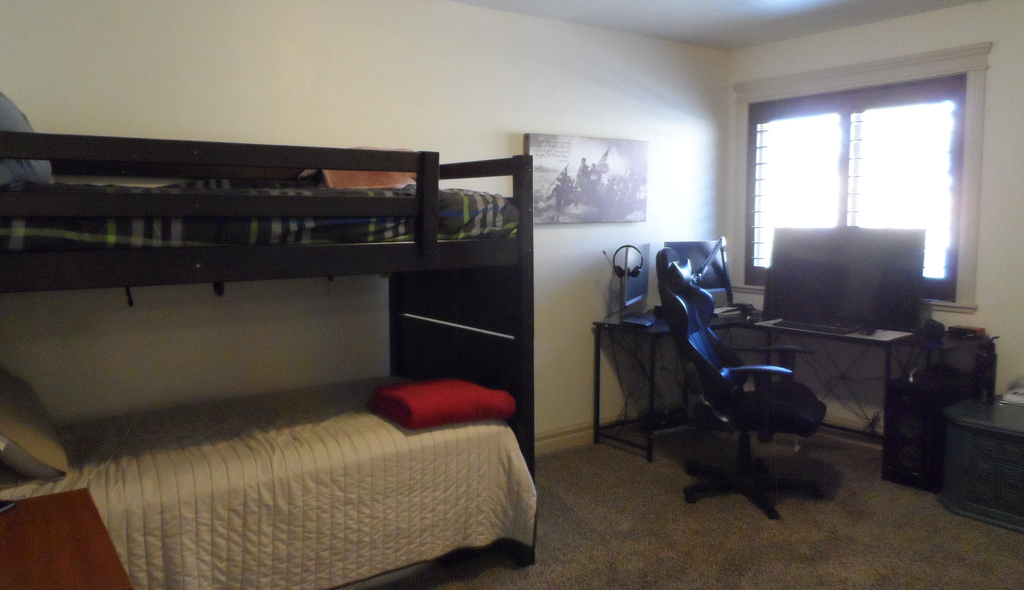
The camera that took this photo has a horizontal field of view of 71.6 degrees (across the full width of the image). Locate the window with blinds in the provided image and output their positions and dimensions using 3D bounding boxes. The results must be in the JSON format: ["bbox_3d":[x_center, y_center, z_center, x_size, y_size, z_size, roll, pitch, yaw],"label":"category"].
[{"bbox_3d":[1.979,-0.610,4.268,0.100,1.209,1.332,-5,8,-35],"label":"window with blinds"}]

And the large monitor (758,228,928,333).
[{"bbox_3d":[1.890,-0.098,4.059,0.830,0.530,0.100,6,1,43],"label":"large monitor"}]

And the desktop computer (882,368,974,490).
[{"bbox_3d":[2.202,0.705,3.741,0.450,0.505,0.255,-7,9,-41],"label":"desktop computer"}]

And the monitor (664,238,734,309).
[{"bbox_3d":[1.165,-0.092,4.479,0.500,0.430,0.150,-3,7,-22],"label":"monitor"}]

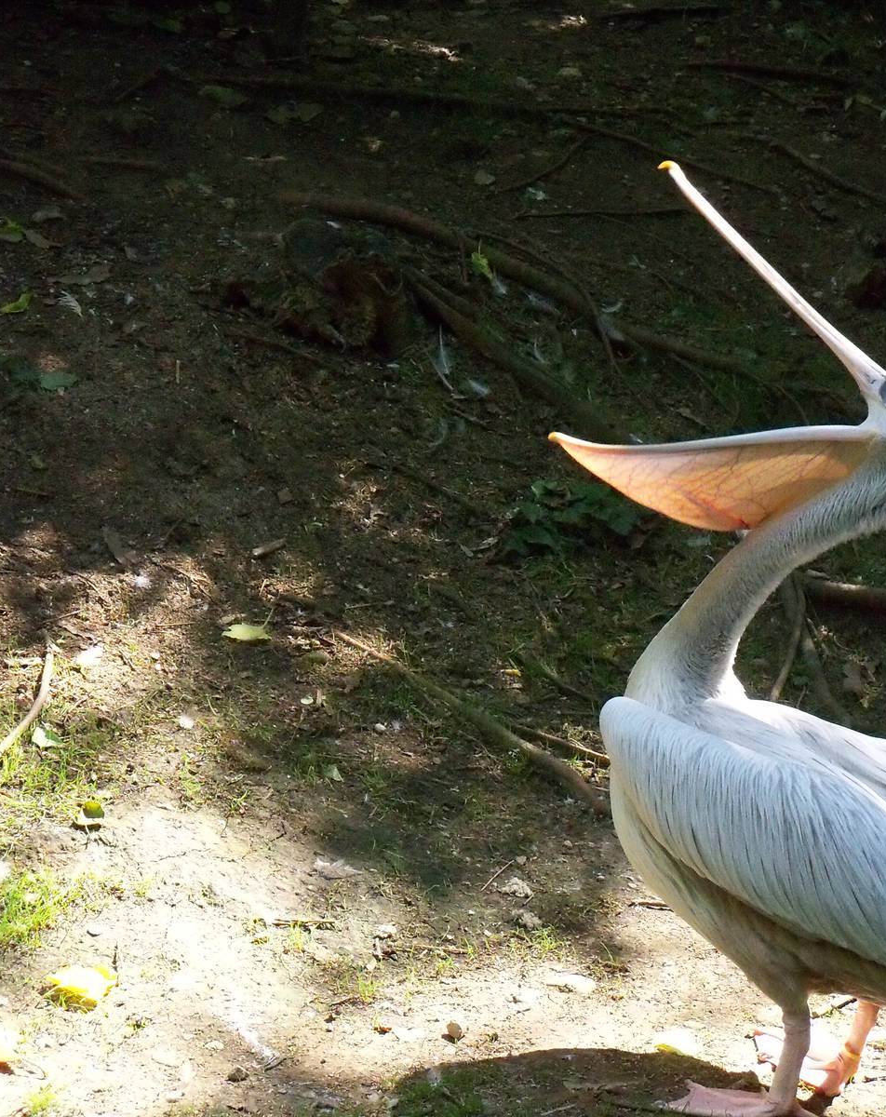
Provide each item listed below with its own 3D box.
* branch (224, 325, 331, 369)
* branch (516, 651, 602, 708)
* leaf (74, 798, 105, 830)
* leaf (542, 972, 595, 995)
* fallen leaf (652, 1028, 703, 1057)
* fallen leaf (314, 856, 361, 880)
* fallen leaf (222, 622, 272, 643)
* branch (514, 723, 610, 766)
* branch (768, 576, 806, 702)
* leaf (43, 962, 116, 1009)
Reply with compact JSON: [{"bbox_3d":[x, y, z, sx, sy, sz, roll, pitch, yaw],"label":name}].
[{"bbox_3d":[-0.323,-0.416,9.024,0.035,0.025,0.389,-11,19,-35],"label":"branch"},{"bbox_3d":[0.161,0.168,6.250,0.022,0.020,0.245,-12,23,-30],"label":"branch"},{"bbox_3d":[-0.484,0.349,6.236,0.043,0.030,0.045,0,15,0],"label":"leaf"},{"bbox_3d":[0.157,0.525,5.634,0.066,0.012,0.050,0,15,0],"label":"leaf"},{"bbox_3d":[0.267,0.549,5.187,0.057,0.012,0.059,0,20,0],"label":"fallen leaf"},{"bbox_3d":[-0.131,0.382,5.651,0.059,0.018,0.043,0,20,0],"label":"fallen leaf"},{"bbox_3d":[-0.306,0.115,7.114,0.076,0.015,0.065,0,15,0],"label":"fallen leaf"},{"bbox_3d":[0.167,0.247,6.028,0.017,0.020,0.206,-18,26,-41],"label":"branch"},{"bbox_3d":[0.535,0.130,7.024,0.042,0.035,0.746,2,16,7],"label":"branch"},{"bbox_3d":[-0.446,0.526,5.606,0.090,0.025,0.085,0,15,0],"label":"leaf"}]

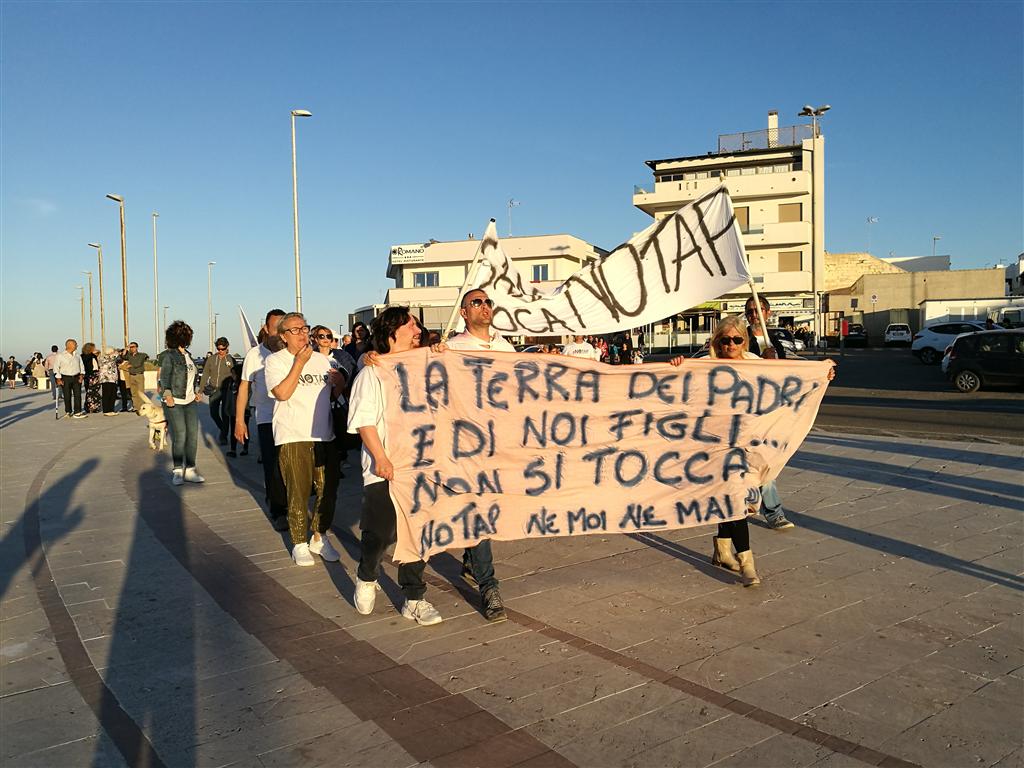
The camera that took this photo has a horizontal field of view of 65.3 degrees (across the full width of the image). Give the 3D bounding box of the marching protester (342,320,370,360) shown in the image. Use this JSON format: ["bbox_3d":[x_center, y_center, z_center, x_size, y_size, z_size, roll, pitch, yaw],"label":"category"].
[{"bbox_3d":[-1.738,0.157,9.100,0.500,1.690,0.330,-2,2,-14],"label":"marching protester"}]

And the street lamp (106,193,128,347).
[{"bbox_3d":[-17.723,-4.086,36.028,0.720,8.900,0.280,-2,2,-30],"label":"street lamp"}]

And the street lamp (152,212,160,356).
[{"bbox_3d":[-20.426,-4.962,46.423,0.280,9.800,0.720,-1,2,7],"label":"street lamp"}]

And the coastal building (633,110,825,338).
[{"bbox_3d":[15.691,-10.033,57.255,12.200,15.700,12.500,0,2,19],"label":"coastal building"}]

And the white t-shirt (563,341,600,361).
[{"bbox_3d":[1.138,-0.342,13.012,0.600,0.700,0.280,-1,2,3],"label":"white t-shirt"}]

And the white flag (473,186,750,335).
[{"bbox_3d":[0.750,-0.882,5.400,2.330,1.100,0.400,-2,3,-29],"label":"white flag"}]

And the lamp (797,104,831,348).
[{"bbox_3d":[15.296,-7.728,40.221,1.650,12.400,1.650,-3,3,-37],"label":"lamp"}]

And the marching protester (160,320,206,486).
[{"bbox_3d":[-3.522,0.210,8.470,0.340,1.700,0.460,0,2,32],"label":"marching protester"}]

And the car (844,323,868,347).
[{"bbox_3d":[22.345,-3.188,52.291,1.700,1.480,3.950,0,2,21],"label":"car"}]

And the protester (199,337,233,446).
[{"bbox_3d":[-4.751,0.115,12.770,0.520,1.710,0.420,-2,2,-18],"label":"protester"}]

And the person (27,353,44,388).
[{"bbox_3d":[-18.158,-0.451,30.500,0.750,1.330,0.550,-2,3,-30],"label":"person"}]

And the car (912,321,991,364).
[{"bbox_3d":[17.850,-1.590,30.700,1.830,1.650,4.400,-3,3,-35],"label":"car"}]

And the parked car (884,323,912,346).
[{"bbox_3d":[25.050,-3.063,51.800,1.690,1.500,3.950,0,2,25],"label":"parked car"}]

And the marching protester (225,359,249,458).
[{"bbox_3d":[-3.779,0.339,10.976,0.400,1.320,0.350,-1,2,-12],"label":"marching protester"}]

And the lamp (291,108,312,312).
[{"bbox_3d":[-6.023,-3.748,23.600,0.700,8.500,0.280,-2,3,-28],"label":"lamp"}]

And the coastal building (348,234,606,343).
[{"bbox_3d":[-2.400,-6.705,64.400,17.800,8.200,14.000,0,2,19],"label":"coastal building"}]

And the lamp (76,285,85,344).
[{"bbox_3d":[-42.634,-5.226,78.800,0.900,8.400,0.300,-2,3,-30],"label":"lamp"}]

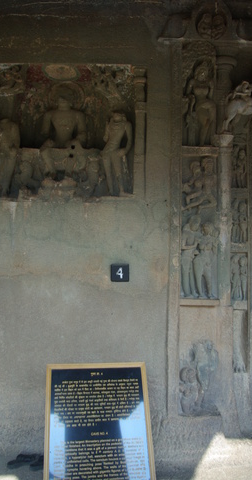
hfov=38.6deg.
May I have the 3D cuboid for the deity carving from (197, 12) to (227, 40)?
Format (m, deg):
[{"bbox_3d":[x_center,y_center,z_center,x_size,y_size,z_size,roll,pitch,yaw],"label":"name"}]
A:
[{"bbox_3d":[0.844,-2.111,3.562,0.284,0.244,0.100,1,-5,-2],"label":"deity carving"}]

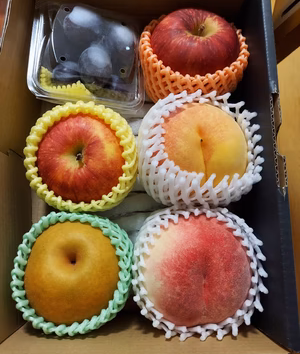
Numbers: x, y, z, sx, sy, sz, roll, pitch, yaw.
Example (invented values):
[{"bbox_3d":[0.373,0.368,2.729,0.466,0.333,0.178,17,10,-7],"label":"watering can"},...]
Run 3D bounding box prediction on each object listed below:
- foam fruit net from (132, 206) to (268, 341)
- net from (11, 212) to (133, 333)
[{"bbox_3d":[0.041,0.083,0.265,0.112,0.073,0.112,0,78,-4],"label":"foam fruit net"},{"bbox_3d":[-0.065,0.082,0.260,0.101,0.070,0.101,0,78,-4],"label":"net"}]

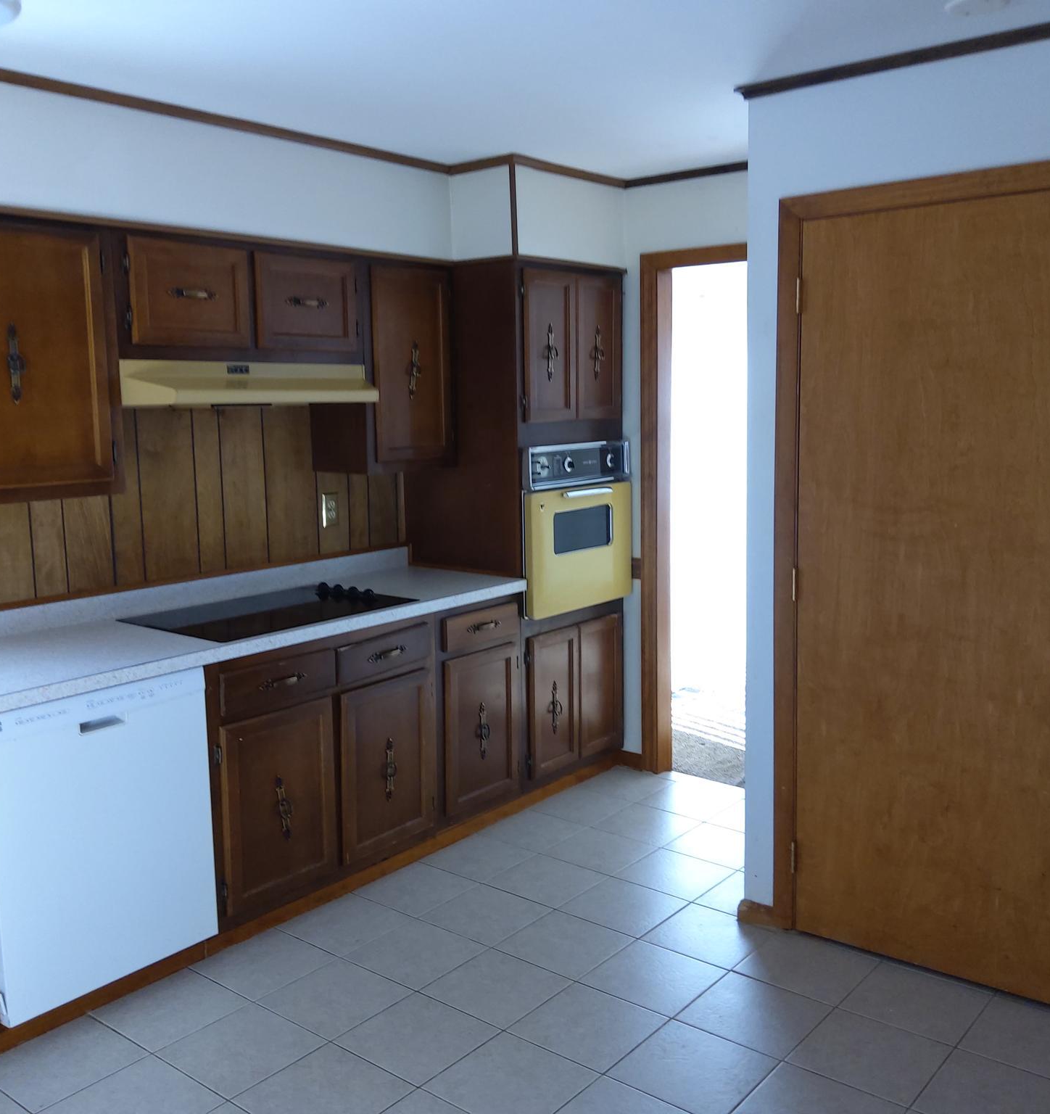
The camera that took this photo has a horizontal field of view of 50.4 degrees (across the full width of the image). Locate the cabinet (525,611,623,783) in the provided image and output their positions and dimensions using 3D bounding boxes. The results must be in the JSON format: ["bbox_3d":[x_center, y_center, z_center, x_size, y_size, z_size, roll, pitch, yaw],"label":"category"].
[{"bbox_3d":[-0.013,0.524,4.644,0.608,0.612,0.677,5,10,39],"label":"cabinet"}]

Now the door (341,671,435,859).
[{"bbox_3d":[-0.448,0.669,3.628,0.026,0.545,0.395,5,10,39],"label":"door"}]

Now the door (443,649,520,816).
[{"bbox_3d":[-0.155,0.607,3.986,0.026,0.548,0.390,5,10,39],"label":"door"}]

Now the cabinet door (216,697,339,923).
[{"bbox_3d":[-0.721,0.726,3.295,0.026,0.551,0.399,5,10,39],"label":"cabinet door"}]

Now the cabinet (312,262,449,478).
[{"bbox_3d":[-0.520,-0.698,4.115,0.307,0.745,0.459,5,10,39],"label":"cabinet"}]

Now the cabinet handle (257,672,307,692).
[{"bbox_3d":[-0.708,0.364,3.260,0.031,0.027,0.155,5,10,39],"label":"cabinet handle"}]

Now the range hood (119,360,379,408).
[{"bbox_3d":[-0.907,-0.549,3.547,0.441,0.127,0.936,5,10,39],"label":"range hood"}]

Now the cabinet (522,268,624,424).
[{"bbox_3d":[-0.042,-0.833,4.452,0.608,0.593,0.677,5,10,39],"label":"cabinet"}]

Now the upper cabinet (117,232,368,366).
[{"bbox_3d":[-0.964,-0.801,3.554,0.307,0.365,0.936,5,10,39],"label":"upper cabinet"}]

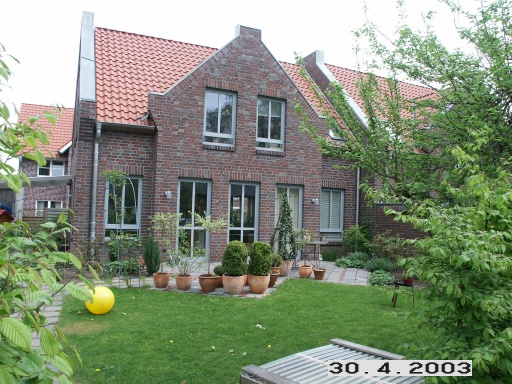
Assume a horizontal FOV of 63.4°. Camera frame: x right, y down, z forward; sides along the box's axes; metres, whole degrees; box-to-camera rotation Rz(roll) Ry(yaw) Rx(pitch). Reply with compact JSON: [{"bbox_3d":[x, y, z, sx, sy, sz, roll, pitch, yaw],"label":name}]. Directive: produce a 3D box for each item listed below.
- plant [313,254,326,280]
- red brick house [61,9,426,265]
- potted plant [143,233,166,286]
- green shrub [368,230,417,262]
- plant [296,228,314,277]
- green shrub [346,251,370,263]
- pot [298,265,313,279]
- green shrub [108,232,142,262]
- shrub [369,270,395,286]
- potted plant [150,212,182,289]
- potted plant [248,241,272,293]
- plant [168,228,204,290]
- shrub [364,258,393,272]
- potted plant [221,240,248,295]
[{"bbox_3d":[1.435,1.685,9.319,0.310,0.554,0.300,2,-3,0],"label":"plant"},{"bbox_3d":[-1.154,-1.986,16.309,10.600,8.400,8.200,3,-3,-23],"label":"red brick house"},{"bbox_3d":[-1.959,1.296,7.992,0.463,1.026,0.450,2,-2,-14],"label":"potted plant"},{"bbox_3d":[3.802,1.621,11.620,1.319,1.022,1.000,1,-2,18],"label":"green shrub"},{"bbox_3d":[1.139,1.403,9.527,0.460,1.125,0.460,2,-2,7],"label":"plant"},{"bbox_3d":[3.006,1.934,12.126,0.720,0.420,0.600,3,-3,-23],"label":"green shrub"},{"bbox_3d":[1.137,1.819,9.510,0.317,0.293,0.317,2,-2,7],"label":"pot"},{"bbox_3d":[-3.250,1.433,10.383,0.850,0.800,0.650,3,-3,-23],"label":"green shrub"},{"bbox_3d":[2.707,1.839,8.898,0.537,0.302,0.500,1,-2,17],"label":"shrub"},{"bbox_3d":[-1.676,1.095,7.889,0.580,1.409,0.550,3,-3,-23],"label":"potted plant"},{"bbox_3d":[0.065,1.399,7.683,0.455,0.921,0.455,2,-2,0],"label":"potted plant"},{"bbox_3d":[-1.272,1.242,7.711,0.660,1.123,0.600,3,-3,-23],"label":"plant"},{"bbox_3d":[3.285,1.919,11.005,0.800,0.360,0.650,3,-3,-23],"label":"shrub"},{"bbox_3d":[-0.394,1.368,7.583,0.467,0.946,0.467,2,-2,-3],"label":"potted plant"}]

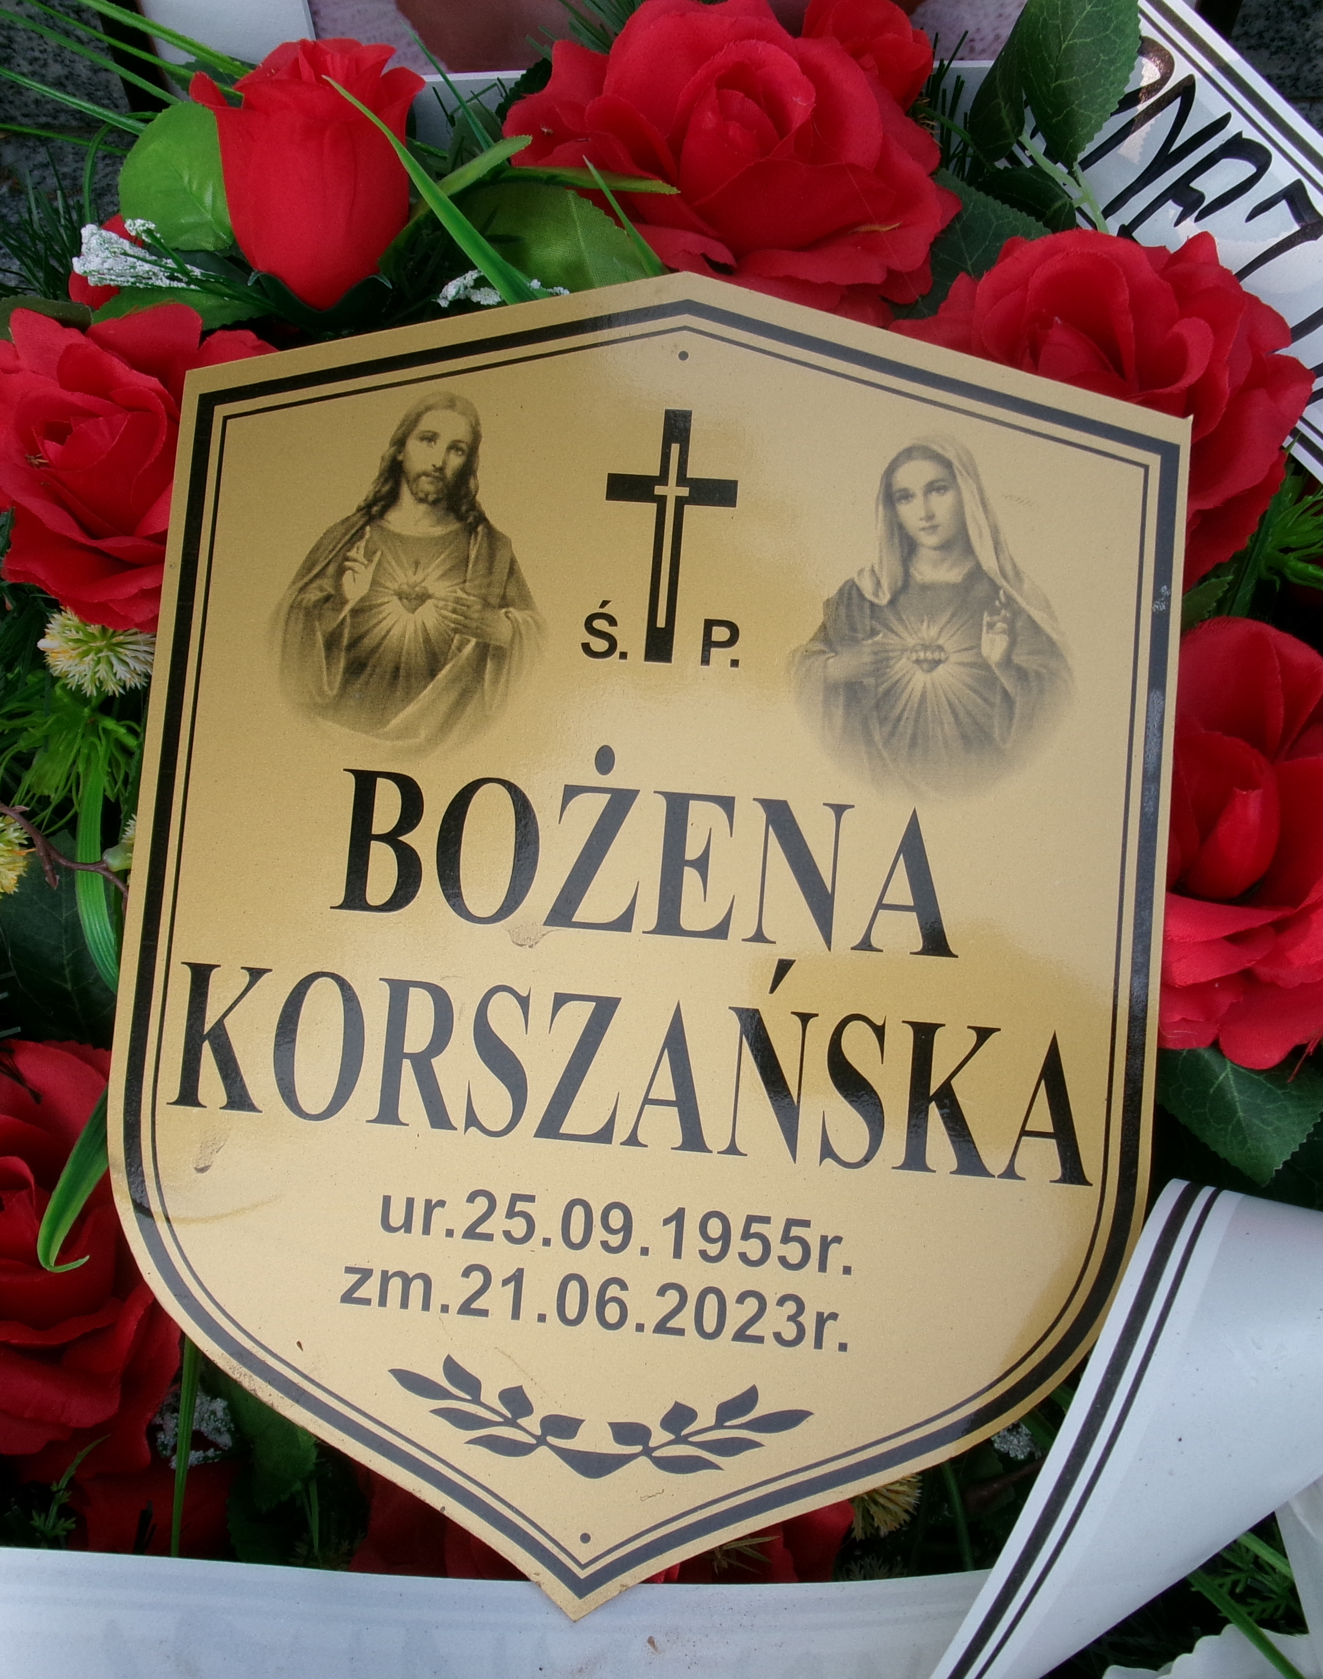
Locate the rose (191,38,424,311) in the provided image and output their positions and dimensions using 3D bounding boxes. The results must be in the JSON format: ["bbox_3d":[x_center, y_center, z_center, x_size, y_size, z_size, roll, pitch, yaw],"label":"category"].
[{"bbox_3d":[-0.080,-0.150,0.410,0.051,0.056,0.051,6,39,-4],"label":"rose"}]

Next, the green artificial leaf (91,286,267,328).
[{"bbox_3d":[-0.117,-0.129,0.443,0.048,0.009,0.025,-4,73,-1],"label":"green artificial leaf"}]

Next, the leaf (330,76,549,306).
[{"bbox_3d":[-0.050,-0.144,0.403,0.011,0.010,0.077,-45,108,-8],"label":"leaf"}]

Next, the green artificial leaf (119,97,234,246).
[{"bbox_3d":[-0.111,-0.157,0.425,0.034,0.009,0.041,-41,84,-2],"label":"green artificial leaf"}]

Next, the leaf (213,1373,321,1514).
[{"bbox_3d":[-0.084,0.126,0.385,0.027,0.010,0.039,-14,96,7],"label":"leaf"}]

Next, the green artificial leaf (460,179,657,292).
[{"bbox_3d":[-0.024,-0.141,0.433,0.048,0.014,0.042,-6,98,1],"label":"green artificial leaf"}]

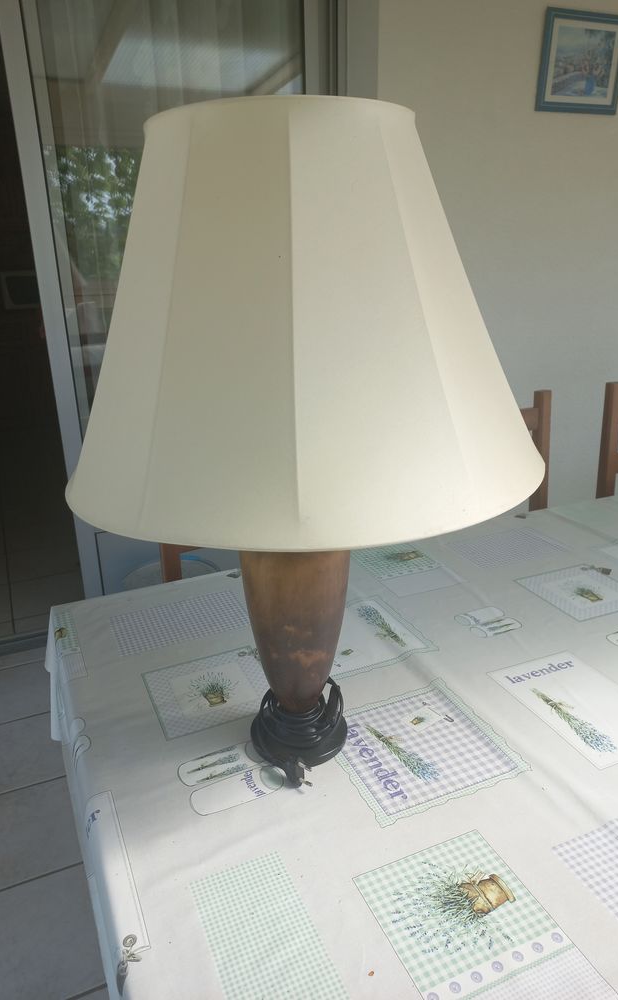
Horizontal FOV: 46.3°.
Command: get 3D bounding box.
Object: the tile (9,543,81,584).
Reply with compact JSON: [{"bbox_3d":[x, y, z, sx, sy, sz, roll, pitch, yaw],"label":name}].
[{"bbox_3d":[-1.107,0.266,3.087,0.333,0.010,0.333,-10,21,-21],"label":"tile"}]

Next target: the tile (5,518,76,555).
[{"bbox_3d":[-1.242,0.168,3.373,0.333,0.010,0.333,-10,21,-21],"label":"tile"}]

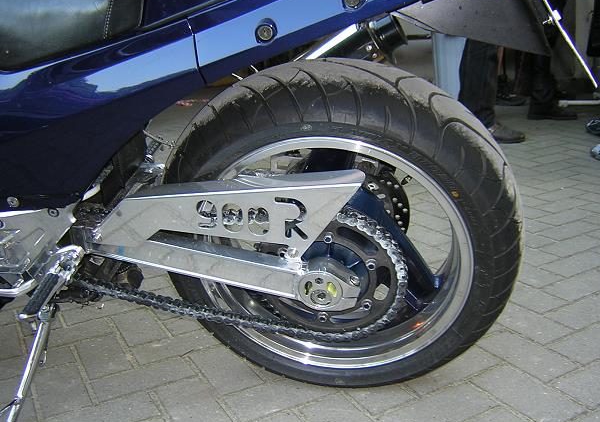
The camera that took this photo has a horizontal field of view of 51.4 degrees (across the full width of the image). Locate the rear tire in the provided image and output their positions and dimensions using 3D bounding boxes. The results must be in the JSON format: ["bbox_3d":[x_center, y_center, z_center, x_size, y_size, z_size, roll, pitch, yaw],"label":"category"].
[{"bbox_3d":[0.061,0.048,1.087,0.628,0.628,0.180,0,31,11],"label":"rear tire"}]

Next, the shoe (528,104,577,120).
[{"bbox_3d":[1.594,-0.638,3.954,0.300,0.110,0.105,0,17,10],"label":"shoe"}]

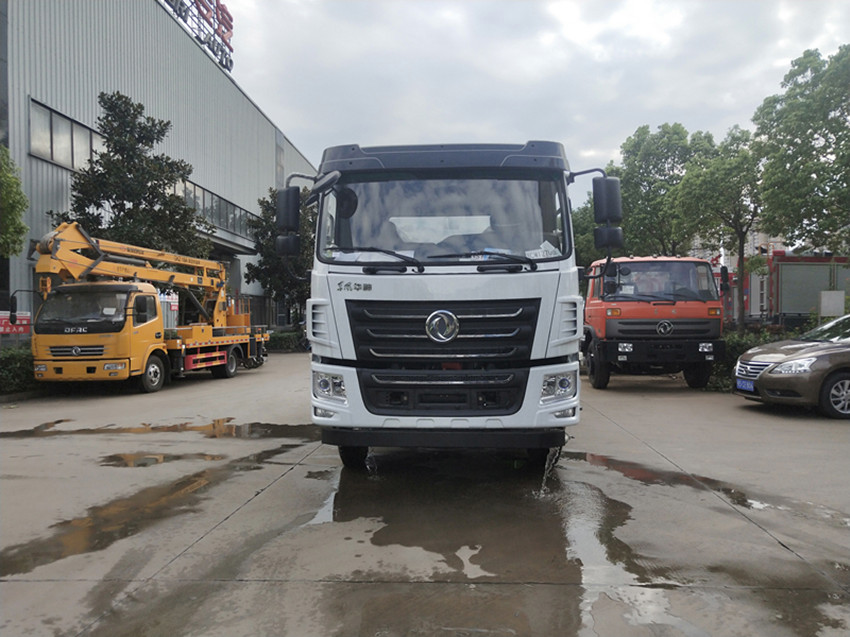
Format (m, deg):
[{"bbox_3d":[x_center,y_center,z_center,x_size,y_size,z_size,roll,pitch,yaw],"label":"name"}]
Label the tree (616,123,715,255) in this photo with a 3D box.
[{"bbox_3d":[8.195,-2.680,21.000,3.800,8.300,3.800,0,0,4],"label":"tree"}]

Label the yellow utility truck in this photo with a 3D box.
[{"bbox_3d":[-6.450,-0.200,14.900,2.350,3.400,7.700,0,0,9],"label":"yellow utility truck"}]

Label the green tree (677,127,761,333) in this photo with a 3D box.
[{"bbox_3d":[7.713,-1.780,15.700,2.800,6.500,2.800,0,0,4],"label":"green tree"}]

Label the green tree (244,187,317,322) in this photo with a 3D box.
[{"bbox_3d":[-6.868,-2.580,30.000,4.000,8.100,4.000,0,0,4],"label":"green tree"}]

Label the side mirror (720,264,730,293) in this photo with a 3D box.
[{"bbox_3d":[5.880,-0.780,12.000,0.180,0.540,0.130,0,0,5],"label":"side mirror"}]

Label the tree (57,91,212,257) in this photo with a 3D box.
[{"bbox_3d":[-8.284,-2.530,17.500,4.400,8.000,4.400,0,0,4],"label":"tree"}]

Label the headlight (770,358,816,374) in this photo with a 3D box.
[{"bbox_3d":[5.220,0.680,8.710,0.440,0.220,0.400,0,0,-4],"label":"headlight"}]

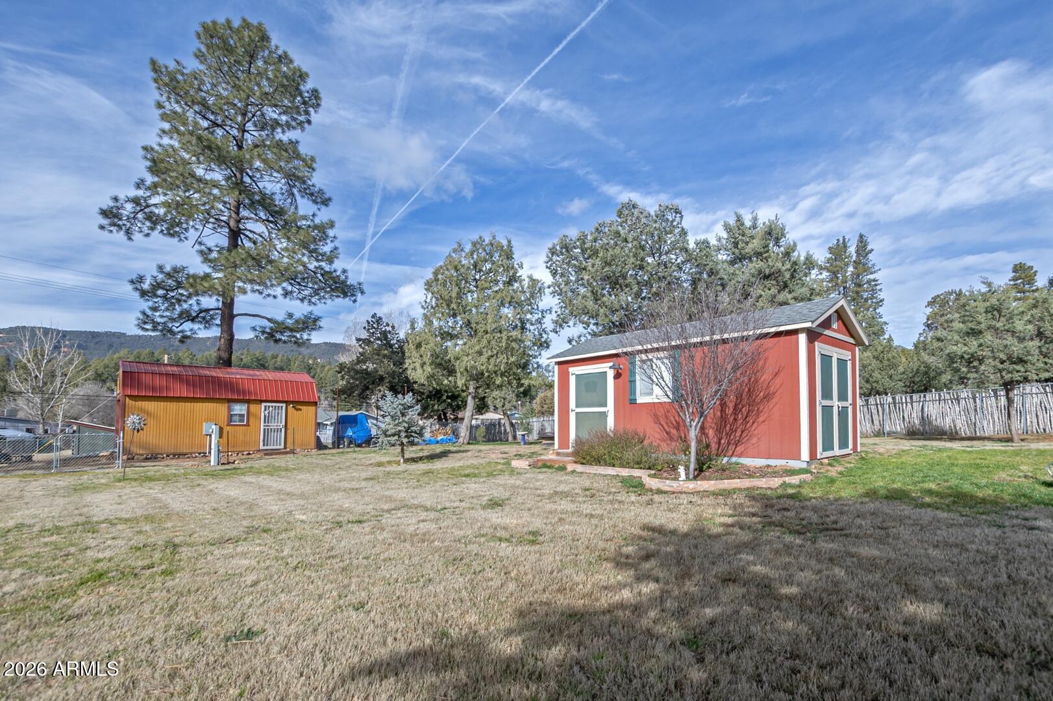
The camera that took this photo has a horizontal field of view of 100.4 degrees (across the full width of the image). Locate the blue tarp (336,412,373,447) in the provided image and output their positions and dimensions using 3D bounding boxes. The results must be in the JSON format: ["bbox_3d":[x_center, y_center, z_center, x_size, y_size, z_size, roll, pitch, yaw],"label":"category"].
[{"bbox_3d":[-8.117,3.708,20.606,1.642,1.639,2.135,0,-7,0],"label":"blue tarp"}]

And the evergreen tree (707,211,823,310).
[{"bbox_3d":[10.341,-1.349,19.142,4.699,9.899,4.699,0,-7,0],"label":"evergreen tree"}]

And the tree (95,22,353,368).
[{"bbox_3d":[-13.457,-5.928,19.817,10.062,20.327,10.062,0,-7,0],"label":"tree"}]

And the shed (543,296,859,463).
[{"bbox_3d":[3.780,0.820,9.930,3.500,3.050,5.800,7,-10,-42],"label":"shed"}]

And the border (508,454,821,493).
[{"bbox_3d":[1.770,1.840,6.940,2.200,0.200,4.400,7,-10,-42],"label":"border"}]

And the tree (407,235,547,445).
[{"bbox_3d":[-1.992,-0.545,17.553,5.569,8.532,5.569,0,-7,0],"label":"tree"}]

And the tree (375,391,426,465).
[{"bbox_3d":[-2.795,1.703,9.706,1.093,1.634,1.093,0,-7,0],"label":"tree"}]

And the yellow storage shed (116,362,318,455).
[{"bbox_3d":[-12.250,2.420,18.200,6.300,3.300,3.200,6,-9,-37],"label":"yellow storage shed"}]

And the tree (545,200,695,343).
[{"bbox_3d":[3.864,-1.520,18.148,6.087,9.990,6.087,0,-7,0],"label":"tree"}]

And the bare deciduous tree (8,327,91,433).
[{"bbox_3d":[-28.780,2.025,26.453,3.667,6.988,3.667,0,-7,0],"label":"bare deciduous tree"}]

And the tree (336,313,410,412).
[{"bbox_3d":[-9.122,1.519,26.500,4.658,7.714,4.658,0,-7,0],"label":"tree"}]

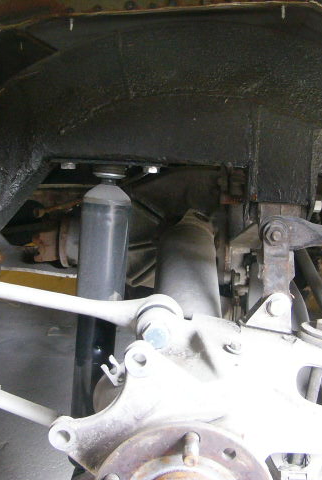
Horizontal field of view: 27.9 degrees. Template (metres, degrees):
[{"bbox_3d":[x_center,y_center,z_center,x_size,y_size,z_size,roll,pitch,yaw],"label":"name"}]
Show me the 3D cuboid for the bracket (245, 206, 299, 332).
[{"bbox_3d":[0.110,0.029,0.640,0.049,0.117,0.040,0,16,0],"label":"bracket"}]

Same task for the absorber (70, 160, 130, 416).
[{"bbox_3d":[-0.073,0.098,0.745,0.056,0.365,0.056,5,2,-1],"label":"absorber"}]

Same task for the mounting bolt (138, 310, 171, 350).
[{"bbox_3d":[-0.006,0.081,0.590,0.031,0.029,0.030,0,16,0],"label":"mounting bolt"}]

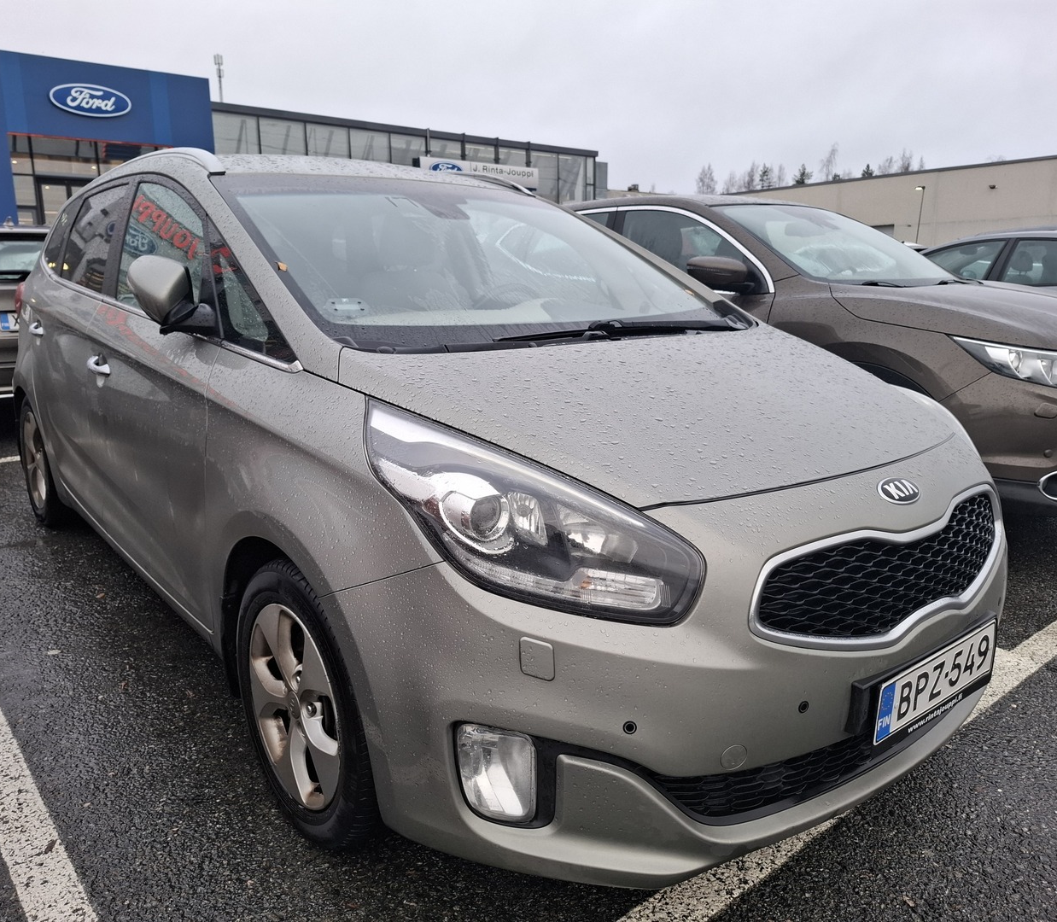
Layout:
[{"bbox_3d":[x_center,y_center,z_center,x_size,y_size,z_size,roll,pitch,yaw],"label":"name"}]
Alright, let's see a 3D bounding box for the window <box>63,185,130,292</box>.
[{"bbox_3d":[-1.551,-0.788,2.916,0.090,0.370,0.700,12,2,-41],"label":"window"}]

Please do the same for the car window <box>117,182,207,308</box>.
[{"bbox_3d":[-1.013,-0.609,2.281,0.090,0.400,0.830,12,2,-41],"label":"car window"}]

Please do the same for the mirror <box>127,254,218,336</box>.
[{"bbox_3d":[-0.789,-0.384,1.806,0.210,0.180,0.160,-10,17,-39],"label":"mirror"}]

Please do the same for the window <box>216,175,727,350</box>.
[{"bbox_3d":[-0.123,-0.611,2.371,1.340,0.150,1.100,-10,41,-39],"label":"window"}]

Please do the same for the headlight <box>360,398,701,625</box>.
[{"bbox_3d":[-0.038,0.079,1.328,0.330,0.300,0.550,-10,17,-39],"label":"headlight"}]

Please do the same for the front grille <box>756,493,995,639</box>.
[{"bbox_3d":[0.704,0.185,1.504,0.870,0.185,0.100,-10,7,-39],"label":"front grille"}]

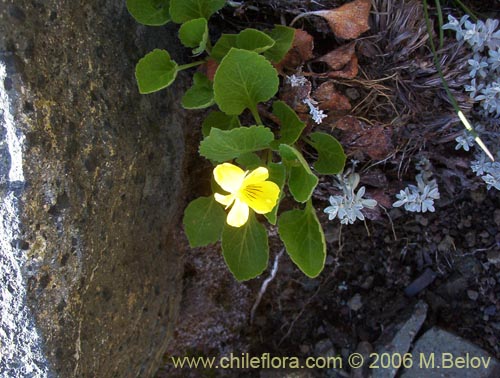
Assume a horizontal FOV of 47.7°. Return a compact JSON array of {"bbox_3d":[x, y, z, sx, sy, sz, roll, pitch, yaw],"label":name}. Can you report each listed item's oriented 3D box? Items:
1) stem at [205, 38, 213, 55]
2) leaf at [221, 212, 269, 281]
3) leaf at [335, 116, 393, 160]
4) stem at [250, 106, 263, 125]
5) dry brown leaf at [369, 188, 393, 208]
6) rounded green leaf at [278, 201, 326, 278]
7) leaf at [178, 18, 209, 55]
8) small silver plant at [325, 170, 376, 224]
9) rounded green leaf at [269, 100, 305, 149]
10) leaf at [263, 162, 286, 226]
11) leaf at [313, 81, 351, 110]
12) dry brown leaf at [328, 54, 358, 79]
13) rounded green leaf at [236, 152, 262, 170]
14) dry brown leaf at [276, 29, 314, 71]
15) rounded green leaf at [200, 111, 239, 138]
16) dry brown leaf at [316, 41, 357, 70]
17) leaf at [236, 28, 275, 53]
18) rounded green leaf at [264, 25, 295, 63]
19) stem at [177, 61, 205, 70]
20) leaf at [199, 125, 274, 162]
[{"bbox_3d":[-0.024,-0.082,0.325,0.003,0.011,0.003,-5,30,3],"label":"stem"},{"bbox_3d":[-0.003,0.036,0.370,0.031,0.010,0.047,11,96,-1],"label":"leaf"},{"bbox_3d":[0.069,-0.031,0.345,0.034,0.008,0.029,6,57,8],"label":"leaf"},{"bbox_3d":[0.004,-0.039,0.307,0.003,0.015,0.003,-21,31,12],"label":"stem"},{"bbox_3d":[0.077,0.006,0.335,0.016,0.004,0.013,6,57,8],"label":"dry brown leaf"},{"bbox_3d":[0.029,0.028,0.312,0.025,0.009,0.044,-9,79,-8],"label":"rounded green leaf"},{"bbox_3d":[-0.034,-0.092,0.340,0.018,0.008,0.022,11,80,11],"label":"leaf"},{"bbox_3d":[0.060,0.005,0.335,0.030,0.022,0.030,-5,57,-3],"label":"small silver plant"},{"bbox_3d":[0.026,-0.043,0.375,0.027,0.012,0.031,-6,80,-22],"label":"rounded green leaf"},{"bbox_3d":[0.009,0.002,0.312,0.023,0.008,0.035,-3,79,-13],"label":"leaf"},{"bbox_3d":[0.058,-0.067,0.405,0.028,0.013,0.022,24,73,5],"label":"leaf"},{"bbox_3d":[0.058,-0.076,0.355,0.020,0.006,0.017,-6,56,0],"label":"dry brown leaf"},{"bbox_3d":[-0.002,-0.012,0.320,0.018,0.008,0.023,0,72,0],"label":"rounded green leaf"},{"bbox_3d":[0.032,-0.098,0.400,0.027,0.012,0.033,25,73,5],"label":"dry brown leaf"},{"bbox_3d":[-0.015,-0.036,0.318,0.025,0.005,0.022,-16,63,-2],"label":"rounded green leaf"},{"bbox_3d":[0.061,-0.095,0.405,0.032,0.015,0.022,-18,71,-10],"label":"dry brown leaf"},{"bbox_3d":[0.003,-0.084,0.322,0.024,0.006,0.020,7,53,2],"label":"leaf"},{"bbox_3d":[0.017,-0.089,0.347,0.021,0.008,0.026,32,69,-1],"label":"rounded green leaf"},{"bbox_3d":[-0.036,-0.074,0.338,0.018,0.002,0.002,-18,85,-6],"label":"stem"},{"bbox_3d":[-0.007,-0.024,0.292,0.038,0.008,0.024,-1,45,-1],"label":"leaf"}]

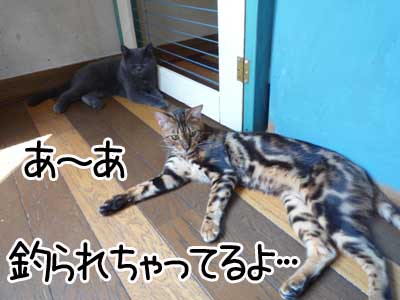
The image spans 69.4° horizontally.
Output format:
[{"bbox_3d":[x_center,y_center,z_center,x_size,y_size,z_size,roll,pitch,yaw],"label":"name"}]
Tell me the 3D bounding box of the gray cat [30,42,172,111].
[{"bbox_3d":[-0.428,-0.297,1.148,0.603,0.218,0.202,2,34,9],"label":"gray cat"}]

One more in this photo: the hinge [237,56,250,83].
[{"bbox_3d":[0.119,-0.223,0.815,0.011,0.069,0.049,-26,39,-29],"label":"hinge"}]

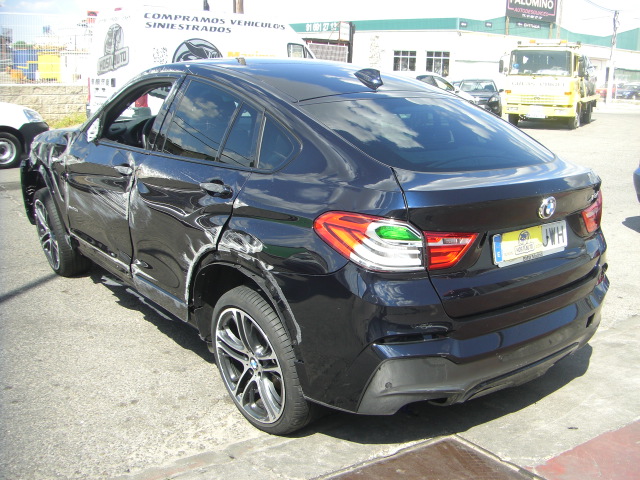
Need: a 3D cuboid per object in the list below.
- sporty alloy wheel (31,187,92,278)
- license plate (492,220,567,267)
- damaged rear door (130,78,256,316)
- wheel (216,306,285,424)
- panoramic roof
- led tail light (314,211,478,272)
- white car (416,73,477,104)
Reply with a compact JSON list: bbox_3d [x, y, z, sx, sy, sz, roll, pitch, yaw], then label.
[{"bbox_3d":[-1.942,-0.045,5.269,0.240,0.660,0.660,-10,18,-38],"label":"sporty alloy wheel"},{"bbox_3d":[0.898,0.006,2.965,0.525,0.118,0.025,-10,7,-38],"label":"license plate"},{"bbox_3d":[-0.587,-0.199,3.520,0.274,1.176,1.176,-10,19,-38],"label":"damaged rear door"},{"bbox_3d":[-0.231,0.551,3.195,0.250,0.580,0.580,-10,18,-38],"label":"wheel"},{"bbox_3d":[-0.058,-0.917,3.950,1.117,0.137,1.176,-10,24,-38],"label":"panoramic roof"},{"bbox_3d":[0.289,-0.019,2.684,0.470,0.176,0.451,-10,19,-38],"label":"led tail light"},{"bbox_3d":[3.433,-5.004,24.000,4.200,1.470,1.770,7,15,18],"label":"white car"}]

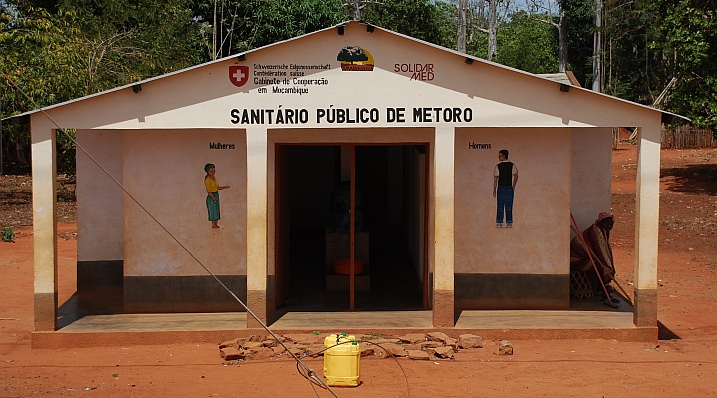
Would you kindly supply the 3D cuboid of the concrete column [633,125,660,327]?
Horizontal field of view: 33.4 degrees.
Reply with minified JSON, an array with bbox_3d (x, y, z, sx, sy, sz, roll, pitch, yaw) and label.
[{"bbox_3d":[3.166,0.308,13.150,0.193,2.191,0.190,0,4,-1],"label":"concrete column"}]

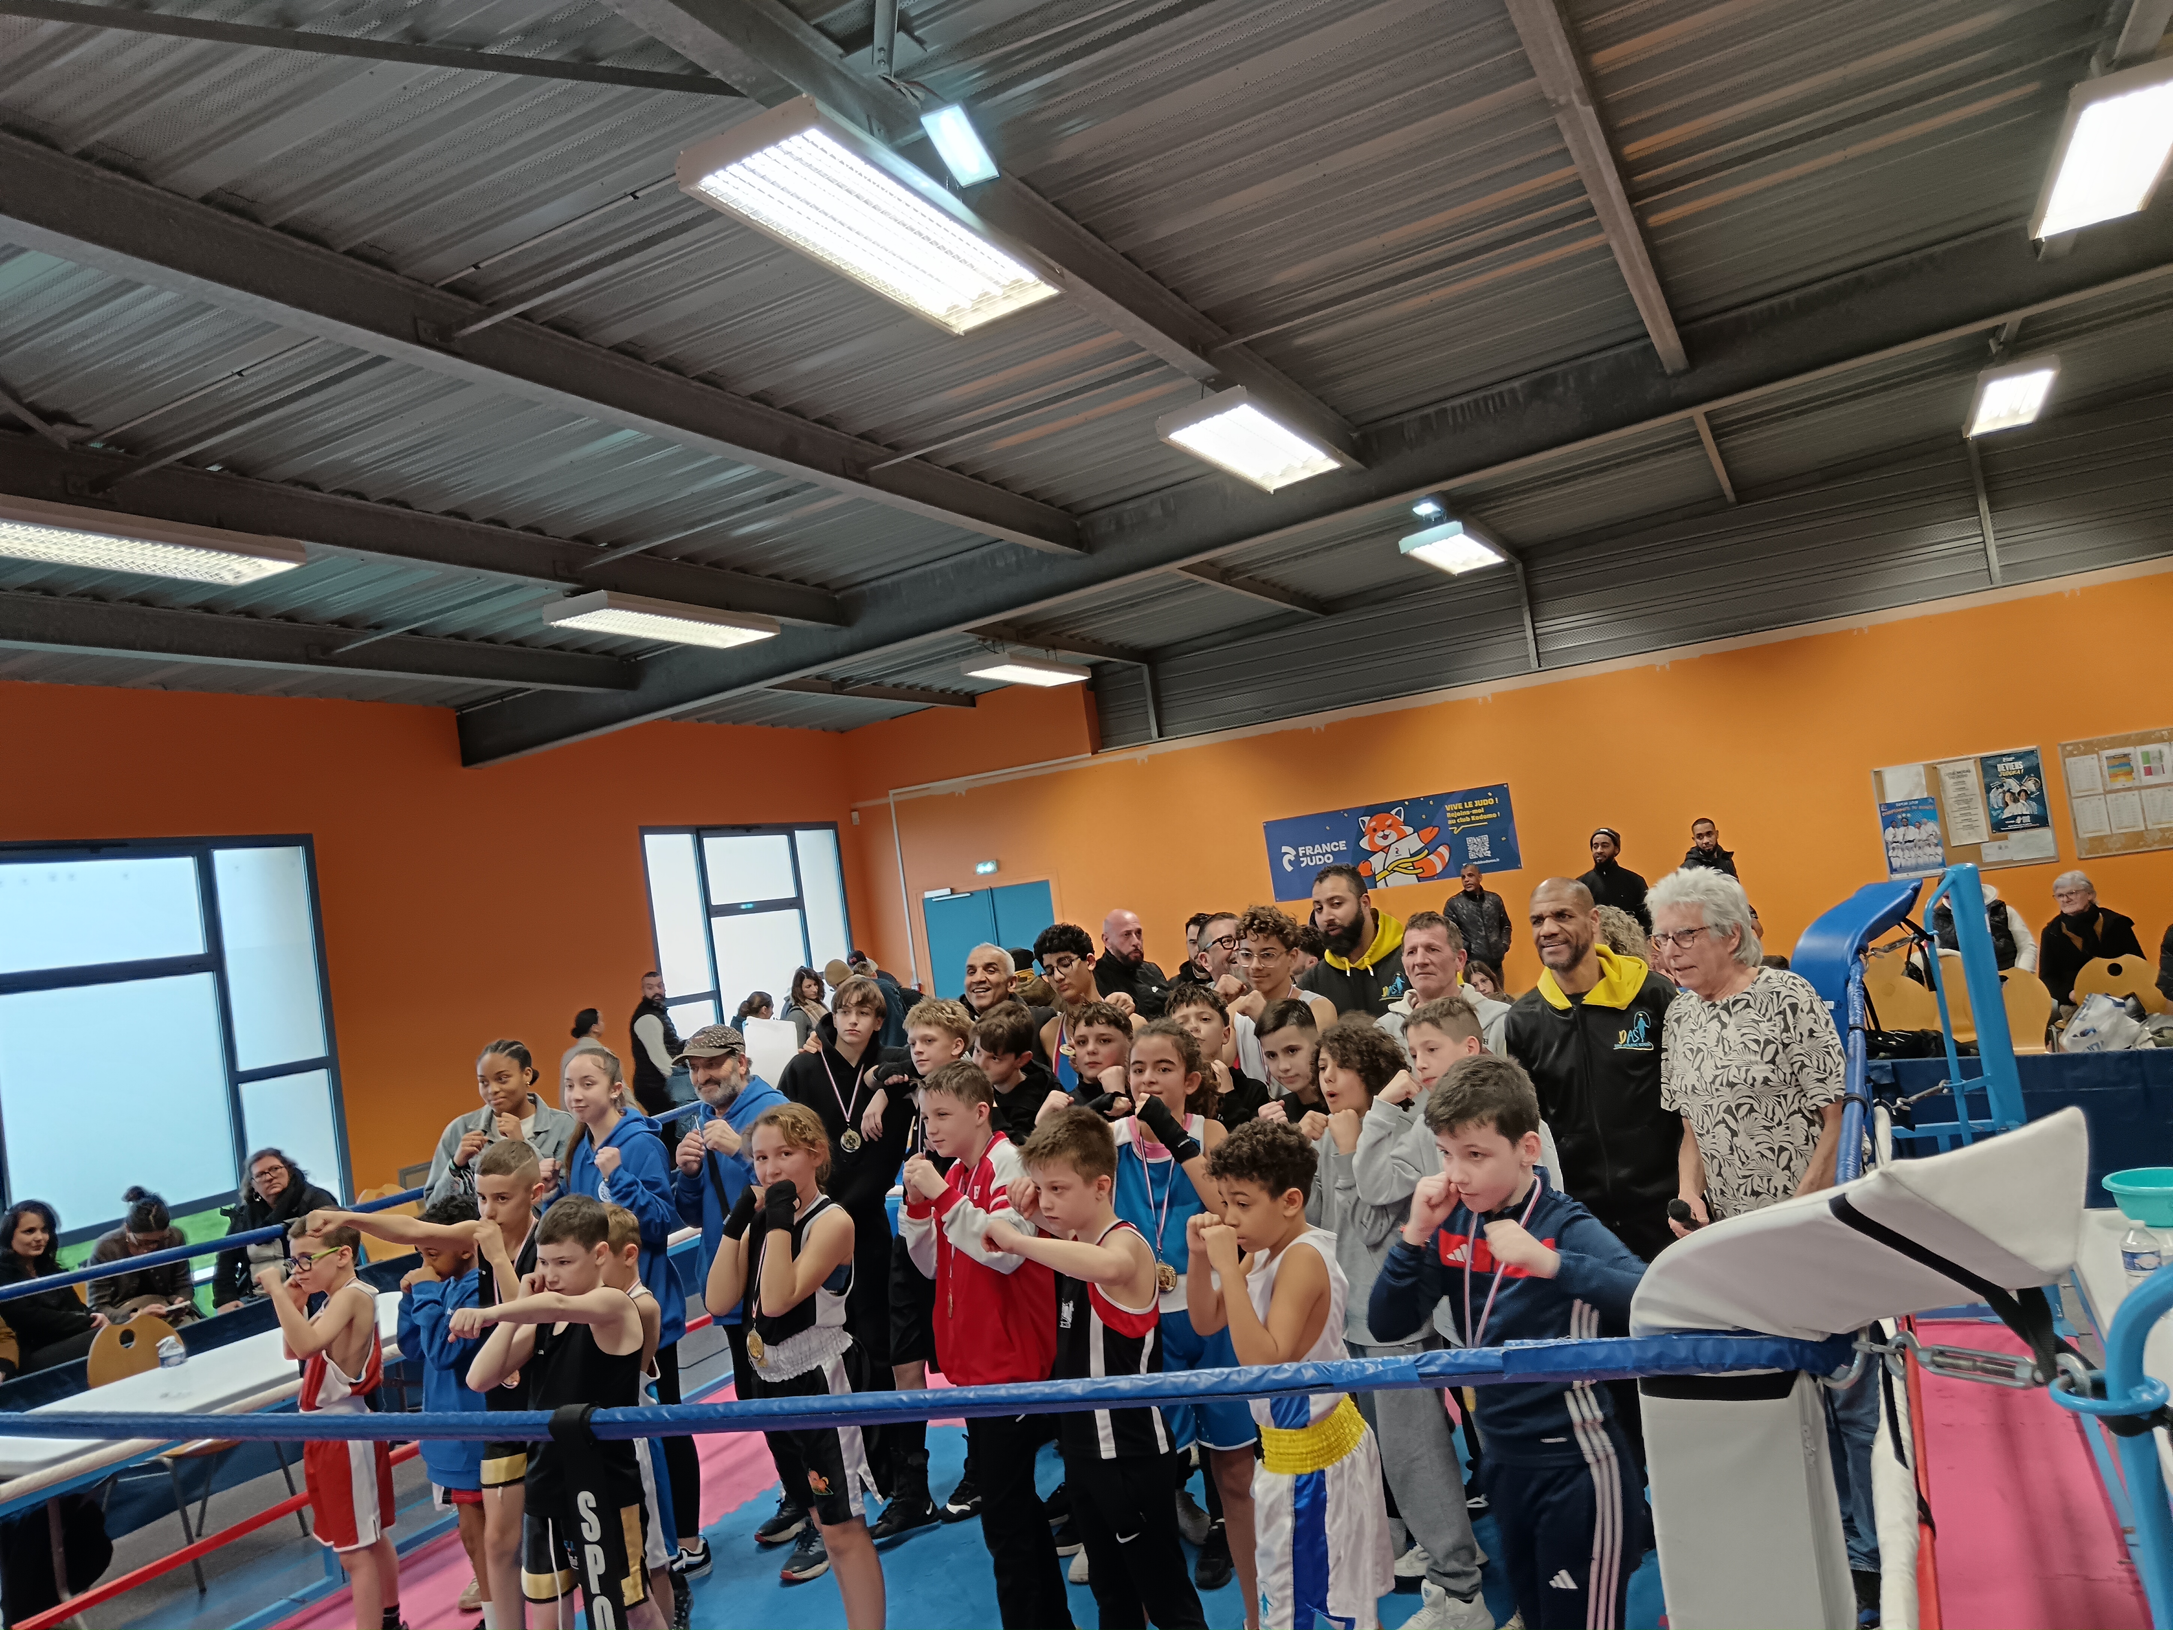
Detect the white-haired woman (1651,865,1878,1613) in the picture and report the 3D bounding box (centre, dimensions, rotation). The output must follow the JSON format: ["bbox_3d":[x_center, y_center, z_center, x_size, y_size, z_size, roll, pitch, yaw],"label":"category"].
[{"bbox_3d":[1.573,0.960,3.806,0.360,1.679,0.480,-6,-4,-32],"label":"white-haired woman"}]

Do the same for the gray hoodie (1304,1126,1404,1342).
[{"bbox_3d":[0.704,1.025,4.170,0.320,0.540,0.390,-5,-4,-44],"label":"gray hoodie"}]

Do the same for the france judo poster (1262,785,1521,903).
[{"bbox_3d":[2.722,0.267,15.280,2.280,0.750,0.015,-9,-3,25],"label":"france judo poster"}]

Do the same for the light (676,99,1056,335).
[{"bbox_3d":[-0.594,-1.830,5.304,0.440,0.107,1.570,-12,-4,25],"label":"light"}]

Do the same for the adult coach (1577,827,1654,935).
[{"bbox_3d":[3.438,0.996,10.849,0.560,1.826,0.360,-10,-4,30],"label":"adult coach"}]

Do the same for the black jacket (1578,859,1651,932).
[{"bbox_3d":[3.506,0.667,11.200,0.520,0.700,0.320,-10,-3,29],"label":"black jacket"}]

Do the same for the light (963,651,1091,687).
[{"bbox_3d":[-0.489,-1.258,14.751,0.440,0.105,1.570,-12,-4,25],"label":"light"}]

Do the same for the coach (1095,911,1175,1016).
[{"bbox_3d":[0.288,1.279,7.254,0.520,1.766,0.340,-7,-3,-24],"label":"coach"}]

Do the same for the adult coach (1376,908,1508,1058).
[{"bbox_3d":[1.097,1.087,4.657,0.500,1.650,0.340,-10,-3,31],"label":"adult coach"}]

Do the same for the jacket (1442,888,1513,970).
[{"bbox_3d":[3.114,0.906,13.400,0.520,0.660,0.320,-9,-3,17],"label":"jacket"}]

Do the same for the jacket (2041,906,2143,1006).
[{"bbox_3d":[4.985,0.745,8.400,0.540,0.640,0.420,-10,-4,37],"label":"jacket"}]

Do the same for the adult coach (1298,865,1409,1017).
[{"bbox_3d":[0.908,1.047,5.003,0.550,1.816,0.360,-9,-3,16],"label":"adult coach"}]

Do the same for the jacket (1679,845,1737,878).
[{"bbox_3d":[4.008,0.568,10.800,0.550,0.740,0.340,-9,-4,25],"label":"jacket"}]

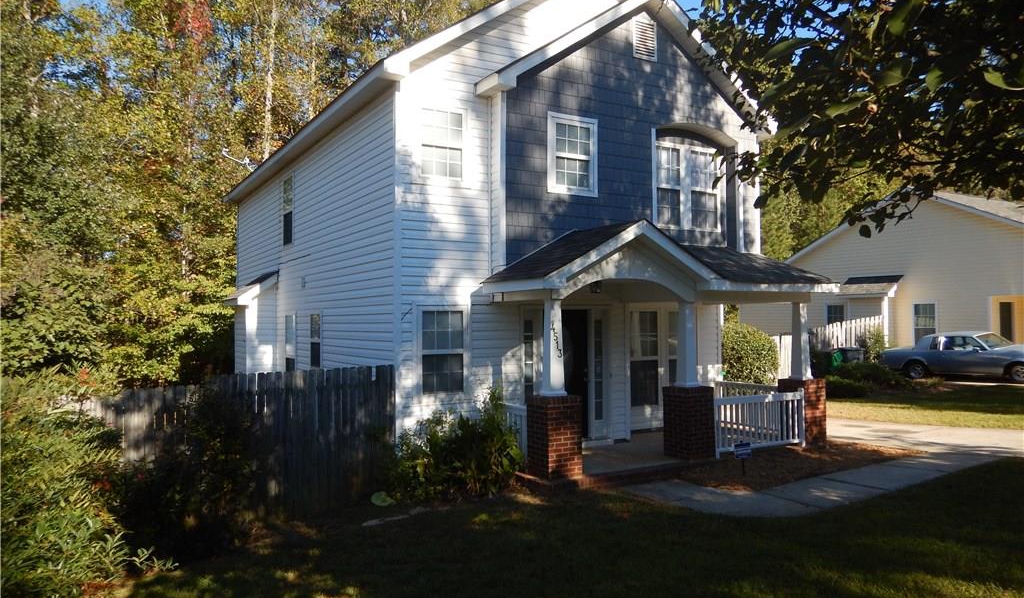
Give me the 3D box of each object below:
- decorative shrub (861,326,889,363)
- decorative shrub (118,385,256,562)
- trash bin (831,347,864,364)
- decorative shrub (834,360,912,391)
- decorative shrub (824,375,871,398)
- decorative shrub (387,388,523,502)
[{"bbox_3d":[12.300,1.711,24.100,0.803,1.621,0.803,1,-2,-32],"label":"decorative shrub"},{"bbox_3d":[-3.402,1.720,7.400,1.150,1.611,1.250,1,-2,-32],"label":"decorative shrub"},{"bbox_3d":[10.877,2.090,23.000,0.656,1.004,0.755,0,-2,-12],"label":"trash bin"},{"bbox_3d":[10.356,2.174,20.500,1.669,0.680,1.836,1,-2,-32],"label":"decorative shrub"},{"bbox_3d":[8.796,2.295,18.800,1.154,0.484,1.096,1,-2,-32],"label":"decorative shrub"},{"bbox_3d":[-0.769,1.896,9.550,1.609,1.353,0.850,1,-2,-32],"label":"decorative shrub"}]

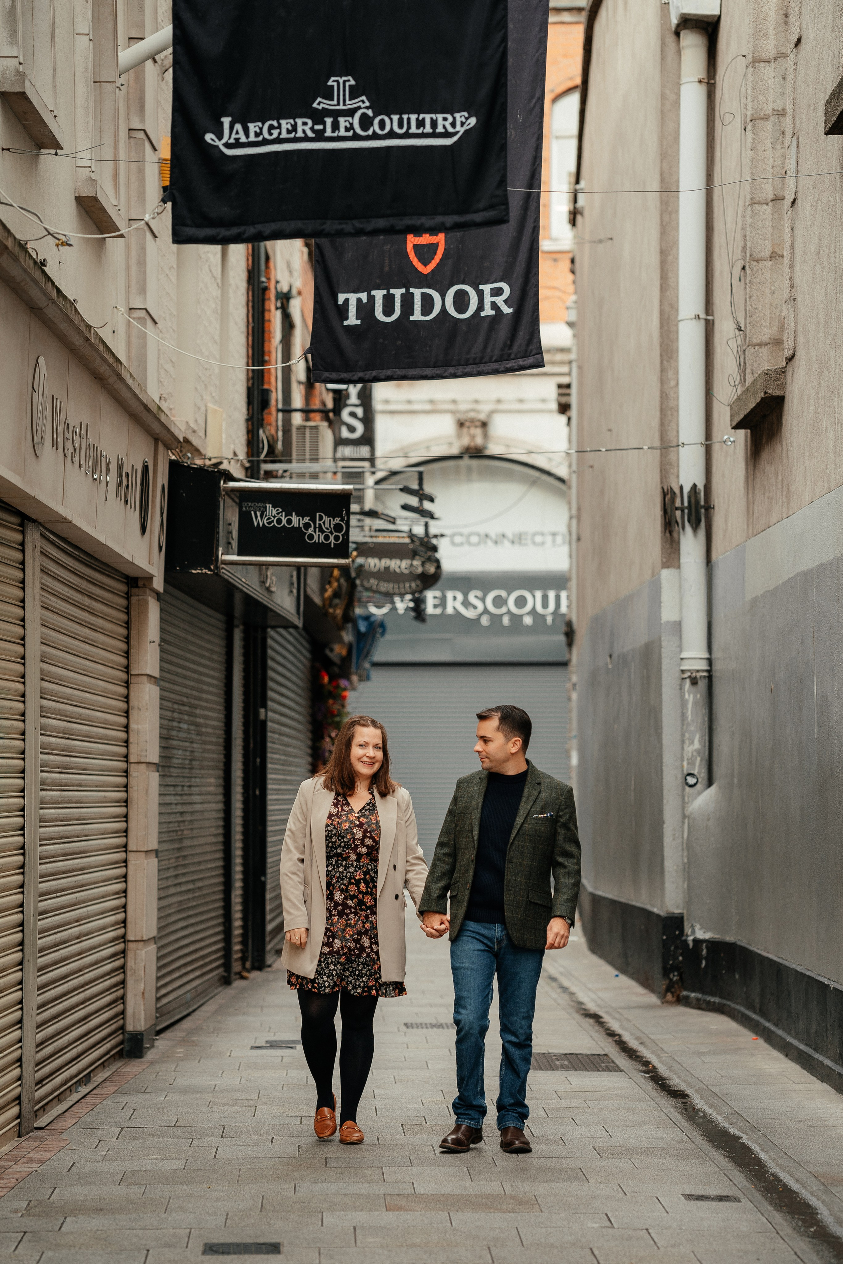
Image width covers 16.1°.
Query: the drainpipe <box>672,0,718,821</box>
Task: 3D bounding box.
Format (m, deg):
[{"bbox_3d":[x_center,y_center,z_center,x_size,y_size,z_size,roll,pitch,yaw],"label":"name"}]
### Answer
[{"bbox_3d":[1.712,-1.417,18.605,0.250,5.210,0.240,1,-3,-13],"label":"drainpipe"}]

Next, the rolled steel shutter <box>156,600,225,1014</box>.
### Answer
[{"bbox_3d":[-1.435,1.074,18.544,0.080,2.540,3.850,0,-3,3],"label":"rolled steel shutter"}]

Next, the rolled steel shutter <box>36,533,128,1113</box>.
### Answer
[{"bbox_3d":[-1.552,0.859,13.854,0.080,2.440,3.100,0,-3,1],"label":"rolled steel shutter"}]

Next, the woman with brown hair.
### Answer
[{"bbox_3d":[-0.267,1.171,11.824,0.590,1.680,0.430,0,-3,-2],"label":"woman with brown hair"}]

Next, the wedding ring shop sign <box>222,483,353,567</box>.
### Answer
[{"bbox_3d":[-0.737,-0.585,16.406,0.720,0.470,0.100,0,-3,-3],"label":"wedding ring shop sign"}]

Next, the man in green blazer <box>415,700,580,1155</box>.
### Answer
[{"bbox_3d":[0.307,1.143,11.605,0.610,1.720,0.430,0,-3,7],"label":"man in green blazer"}]

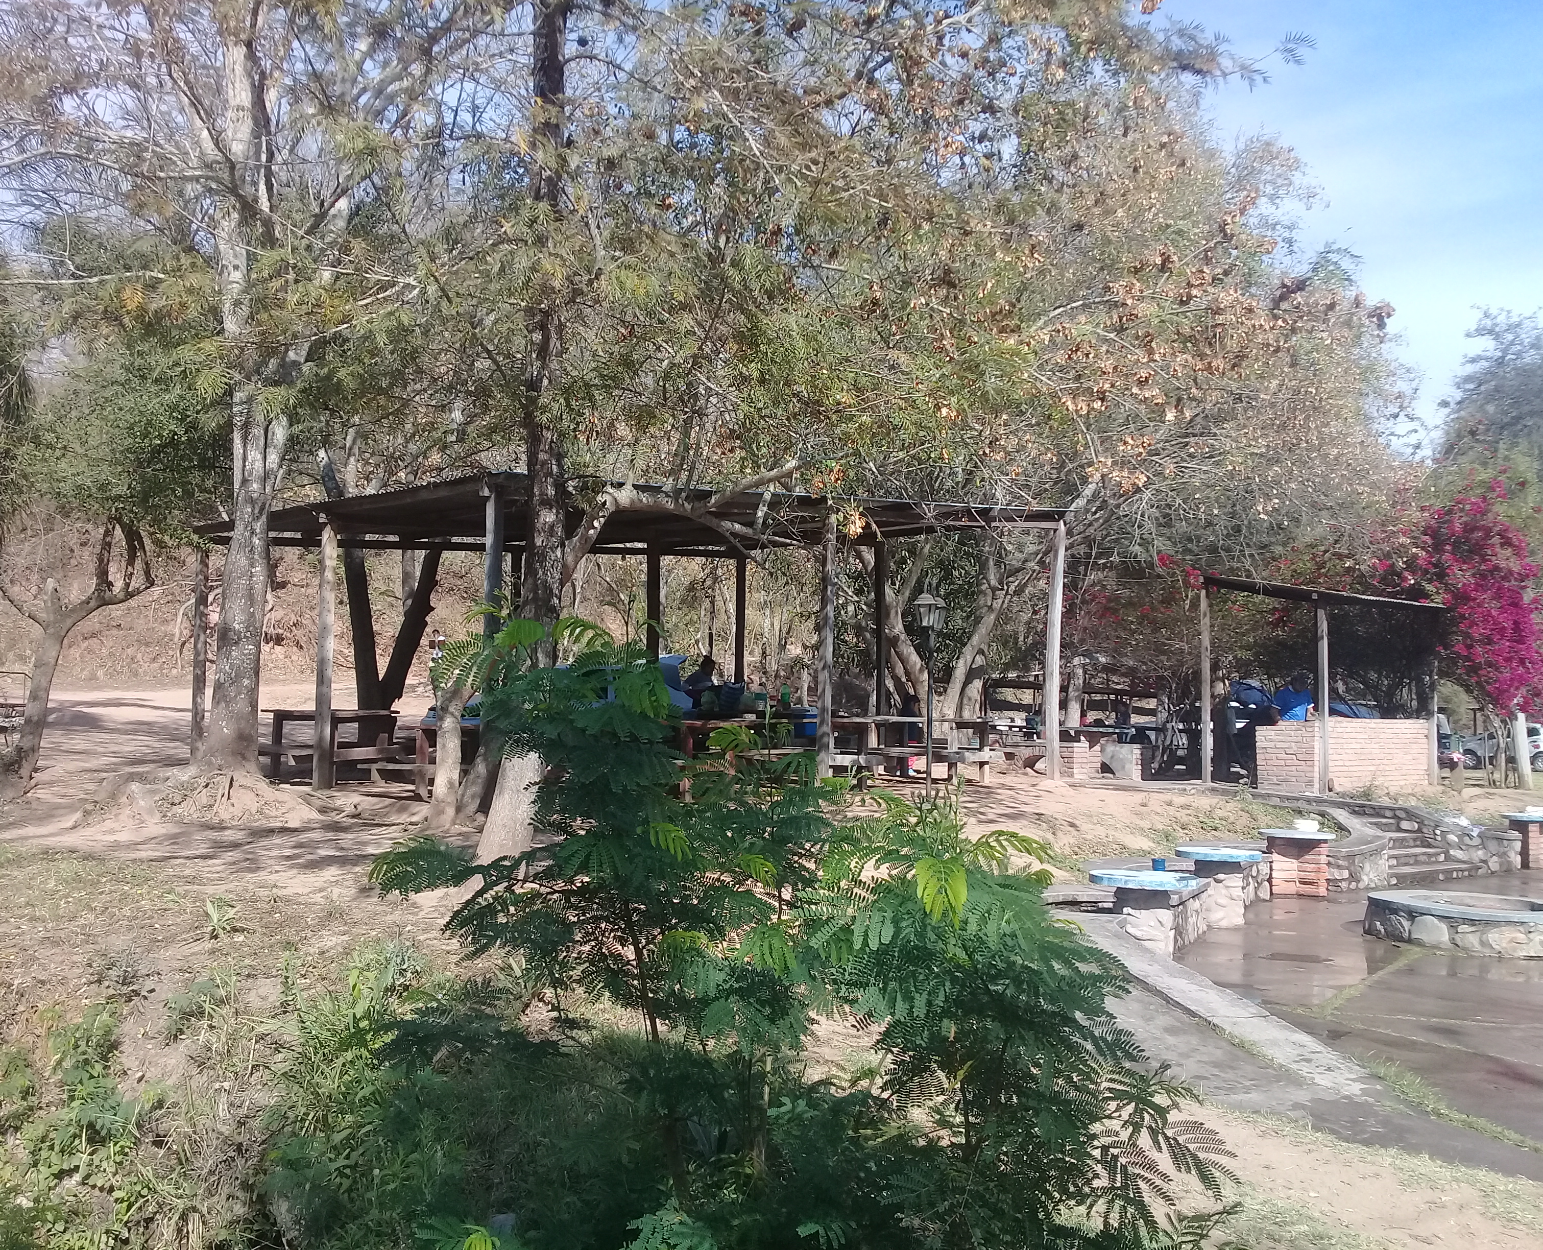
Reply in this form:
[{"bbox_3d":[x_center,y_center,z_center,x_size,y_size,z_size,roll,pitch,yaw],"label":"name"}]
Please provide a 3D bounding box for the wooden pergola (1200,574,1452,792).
[{"bbox_3d":[7.903,0.823,21.339,3.484,2.918,1.961,4,-4,-41],"label":"wooden pergola"}]

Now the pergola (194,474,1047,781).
[{"bbox_3d":[-1.388,0.102,18.353,6.196,3.544,9.096,-2,-5,45],"label":"pergola"}]

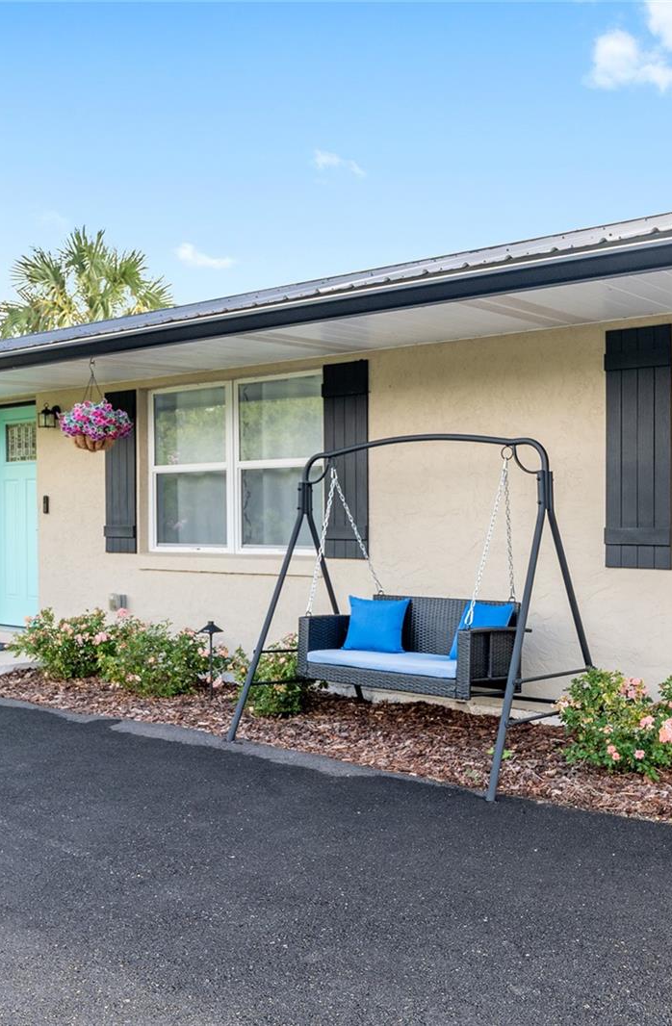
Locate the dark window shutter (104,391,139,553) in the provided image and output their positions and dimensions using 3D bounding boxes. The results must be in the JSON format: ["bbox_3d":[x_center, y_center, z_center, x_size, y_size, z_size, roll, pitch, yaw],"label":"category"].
[{"bbox_3d":[-1.742,-0.325,8.621,0.376,1.303,0.045,0,0,40],"label":"dark window shutter"}]

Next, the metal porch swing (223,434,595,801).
[{"bbox_3d":[0.441,0.432,5.924,1.850,1.725,1.170,0,0,44],"label":"metal porch swing"}]

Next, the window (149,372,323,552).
[{"bbox_3d":[-0.769,-0.335,8.021,1.891,1.296,0.090,0,0,40],"label":"window"}]

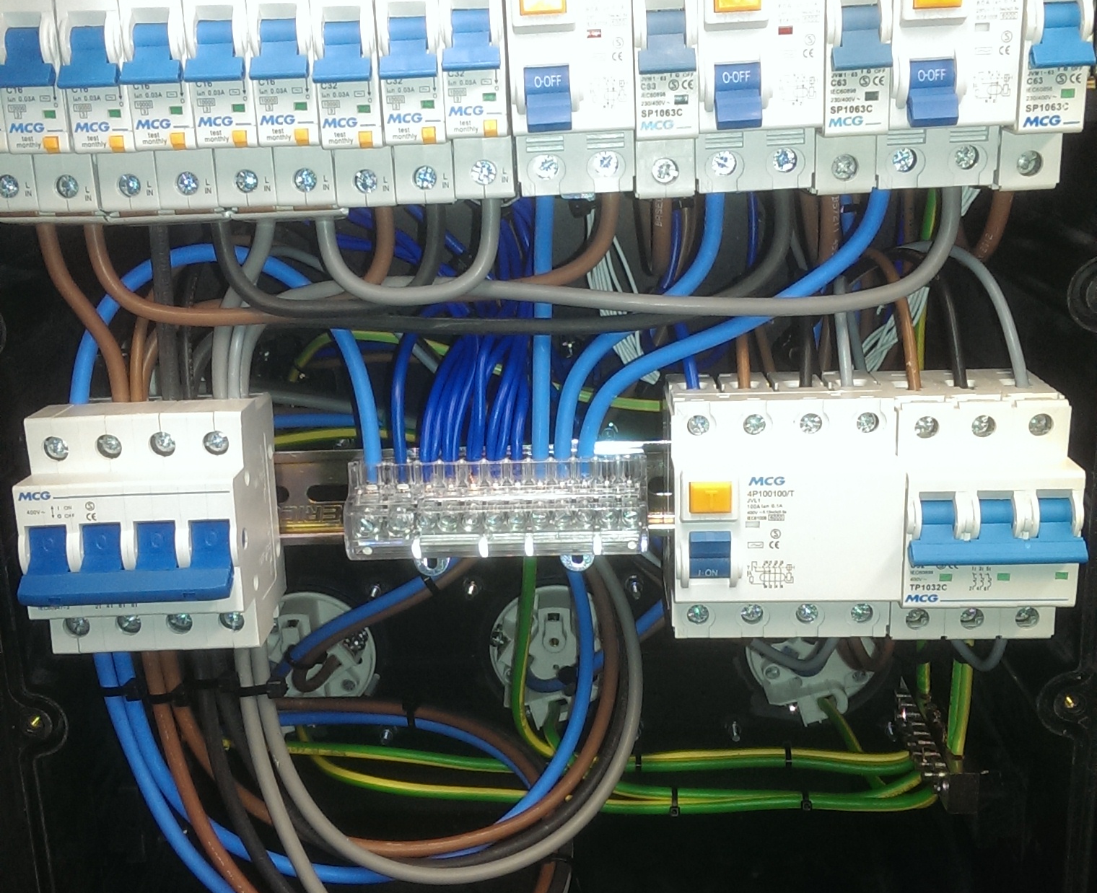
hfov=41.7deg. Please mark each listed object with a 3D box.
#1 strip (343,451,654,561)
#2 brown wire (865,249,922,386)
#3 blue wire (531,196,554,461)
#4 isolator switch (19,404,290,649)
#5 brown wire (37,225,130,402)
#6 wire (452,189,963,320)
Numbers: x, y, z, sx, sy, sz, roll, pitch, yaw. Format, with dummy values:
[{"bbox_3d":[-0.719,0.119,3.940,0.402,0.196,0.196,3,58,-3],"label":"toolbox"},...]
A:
[{"bbox_3d":[-0.017,0.020,0.505,0.104,0.032,0.035,-1,15,3],"label":"strip"},{"bbox_3d":[0.118,-0.043,0.490,0.015,0.048,0.030,-1,15,3],"label":"brown wire"},{"bbox_3d":[-0.002,-0.038,0.477,0.007,0.100,0.023,-1,15,3],"label":"blue wire"},{"bbox_3d":[-0.136,0.027,0.493,0.072,0.083,0.075,-1,15,3],"label":"isolator switch"},{"bbox_3d":[-0.154,-0.044,0.480,0.019,0.070,0.022,-1,15,3],"label":"brown wire"},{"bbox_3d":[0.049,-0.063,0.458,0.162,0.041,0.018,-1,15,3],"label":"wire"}]

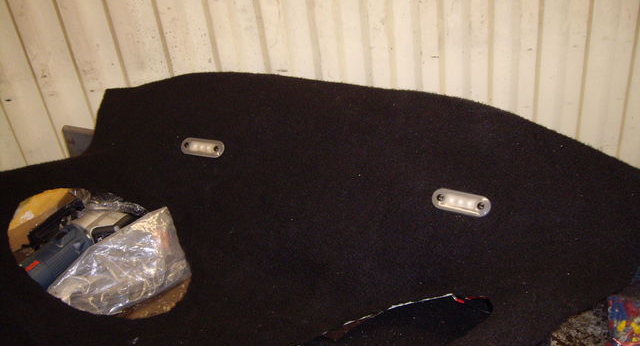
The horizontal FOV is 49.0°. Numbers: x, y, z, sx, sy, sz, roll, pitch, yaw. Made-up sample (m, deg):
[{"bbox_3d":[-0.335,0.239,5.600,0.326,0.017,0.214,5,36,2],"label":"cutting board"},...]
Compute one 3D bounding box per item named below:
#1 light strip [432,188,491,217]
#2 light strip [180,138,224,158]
[{"bbox_3d":[0.189,0.039,0.947,0.082,0.011,0.029,12,74,26],"label":"light strip"},{"bbox_3d":[-0.191,-0.042,1.138,0.082,0.011,0.029,8,72,25],"label":"light strip"}]

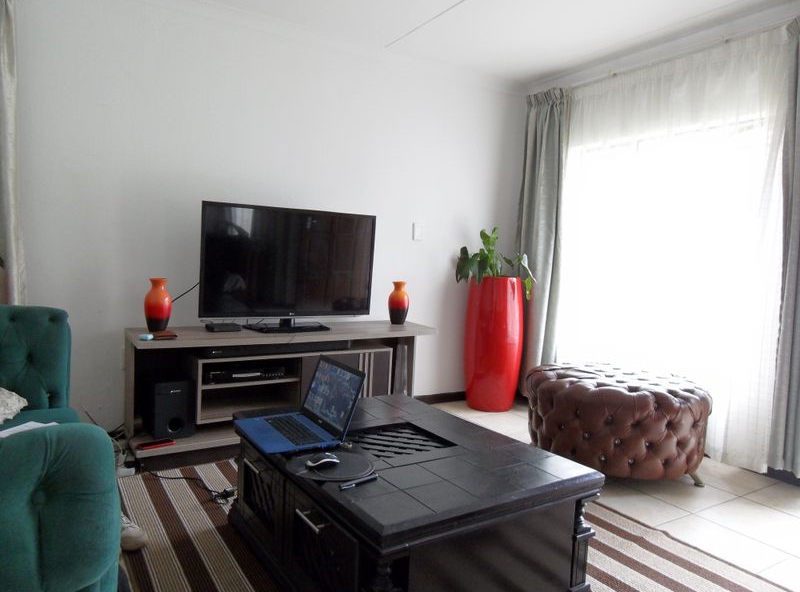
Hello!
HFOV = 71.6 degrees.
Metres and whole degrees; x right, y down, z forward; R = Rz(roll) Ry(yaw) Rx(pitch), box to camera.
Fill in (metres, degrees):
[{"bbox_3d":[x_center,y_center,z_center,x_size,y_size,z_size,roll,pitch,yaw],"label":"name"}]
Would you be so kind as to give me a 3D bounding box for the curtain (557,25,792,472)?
[{"bbox_3d":[1.564,-0.284,3.539,0.100,2.357,1.512,1,4,-32],"label":"curtain"}]

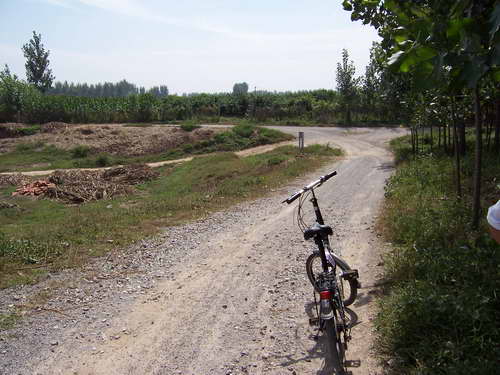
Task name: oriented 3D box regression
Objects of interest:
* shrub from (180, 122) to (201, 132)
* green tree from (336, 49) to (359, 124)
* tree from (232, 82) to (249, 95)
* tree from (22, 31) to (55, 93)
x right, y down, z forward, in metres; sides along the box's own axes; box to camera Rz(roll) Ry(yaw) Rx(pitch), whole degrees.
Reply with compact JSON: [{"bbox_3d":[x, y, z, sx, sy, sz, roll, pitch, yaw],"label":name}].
[{"bbox_3d":[-3.280,-3.308,26.327,1.105,0.525,0.939,0,10,0],"label":"shrub"},{"bbox_3d":[7.110,-7.422,35.246,1.701,5.514,1.701,0,10,0],"label":"green tree"},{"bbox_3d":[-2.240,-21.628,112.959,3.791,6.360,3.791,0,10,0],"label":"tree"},{"bbox_3d":[-20.411,-10.986,46.801,3.191,8.498,3.191,0,10,0],"label":"tree"}]

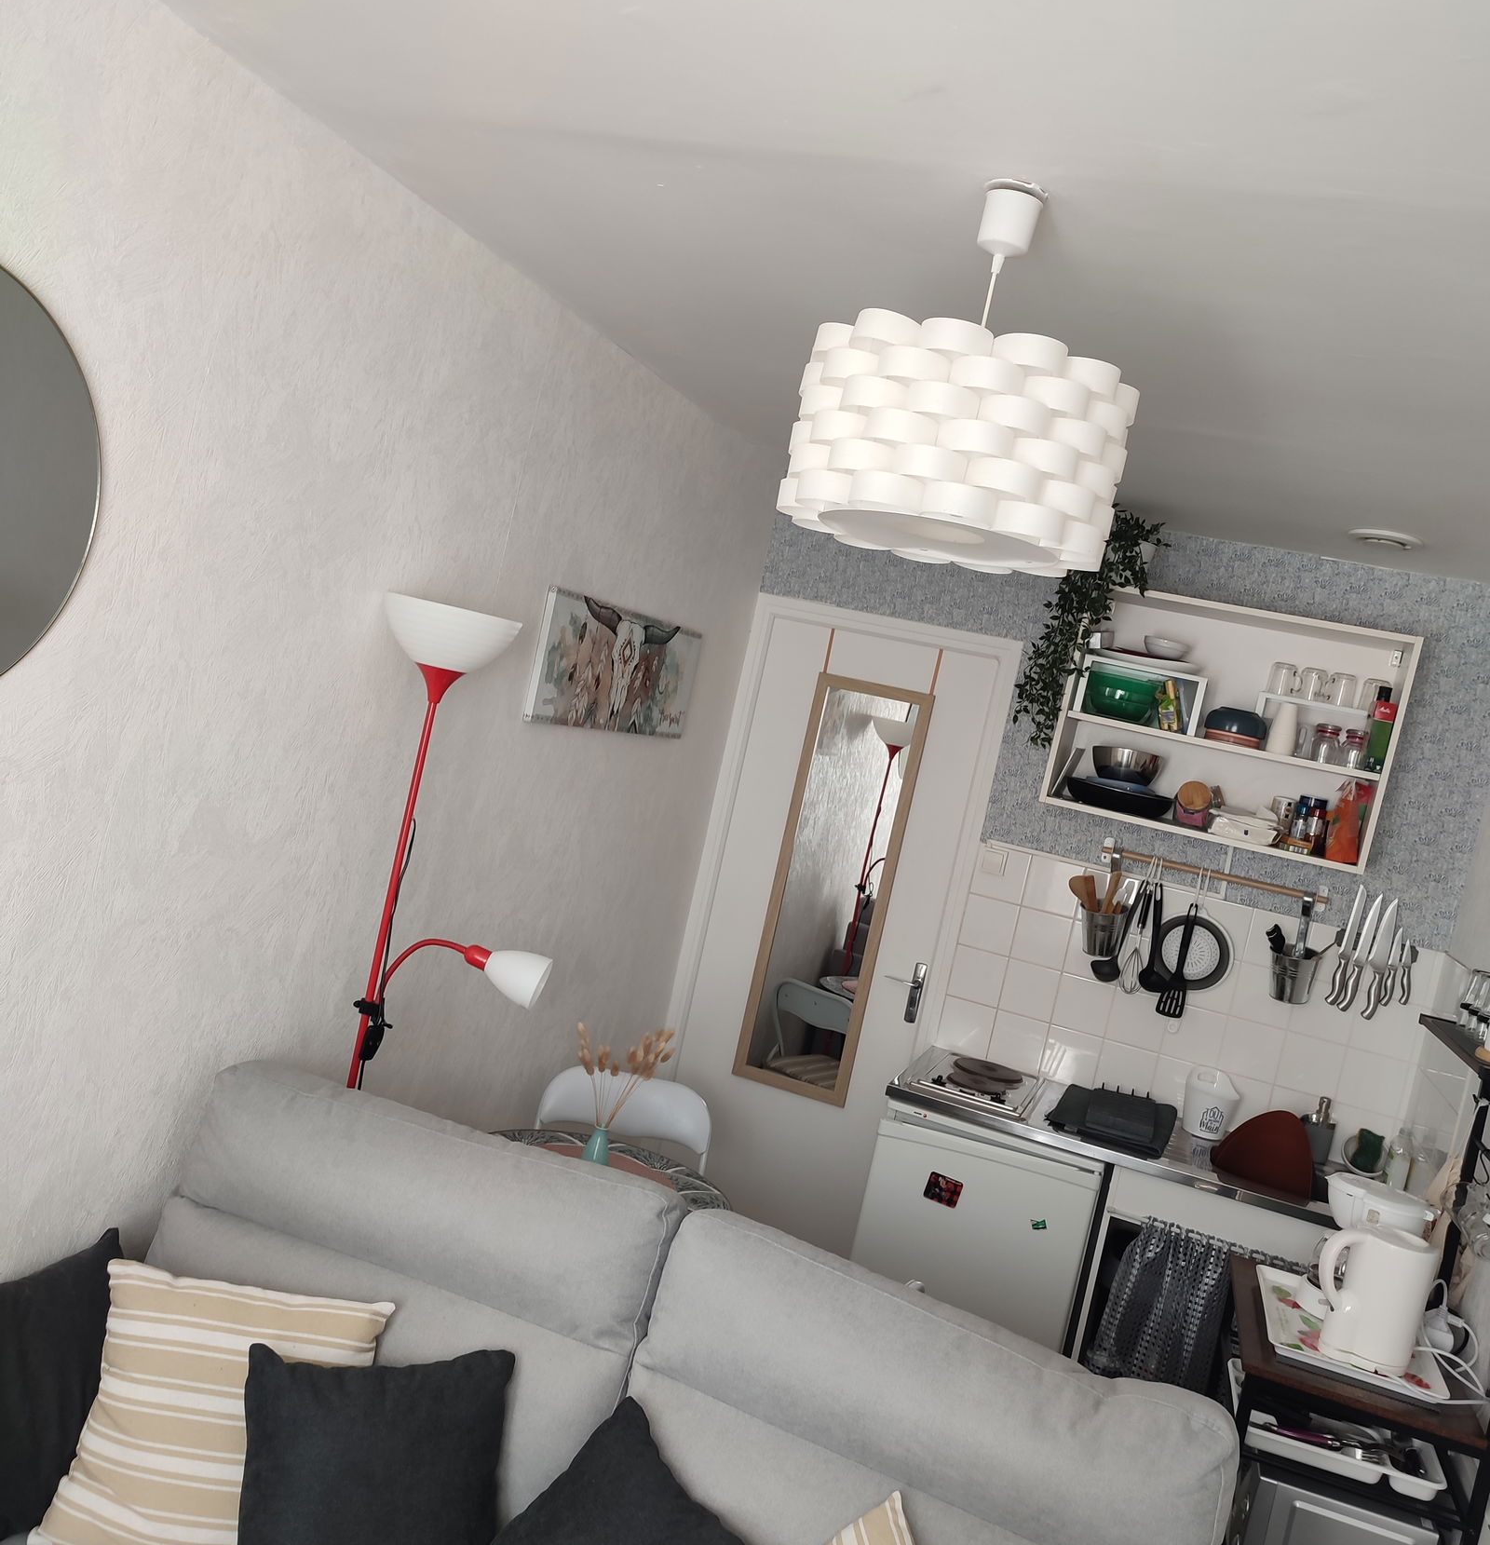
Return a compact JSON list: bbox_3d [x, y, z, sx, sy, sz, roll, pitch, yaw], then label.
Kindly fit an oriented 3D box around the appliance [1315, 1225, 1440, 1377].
[{"bbox_3d":[1.133,0.939,2.585,0.195,0.240,0.150,13,4,8],"label":"appliance"}]

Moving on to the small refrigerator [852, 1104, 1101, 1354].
[{"bbox_3d":[0.606,1.296,3.801,0.550,0.870,0.570,13,4,15],"label":"small refrigerator"}]

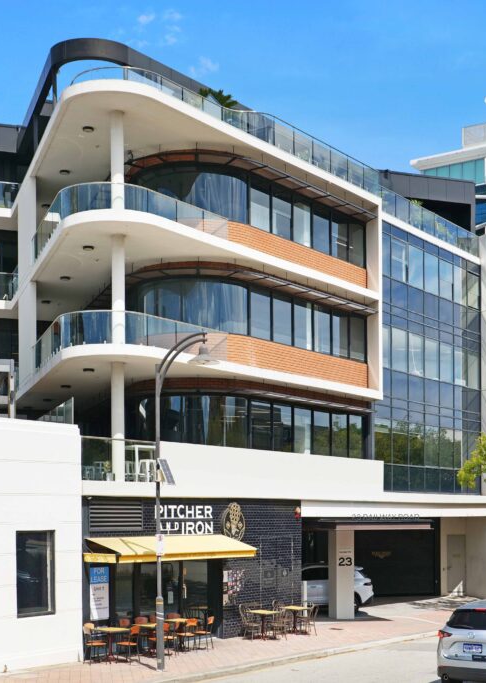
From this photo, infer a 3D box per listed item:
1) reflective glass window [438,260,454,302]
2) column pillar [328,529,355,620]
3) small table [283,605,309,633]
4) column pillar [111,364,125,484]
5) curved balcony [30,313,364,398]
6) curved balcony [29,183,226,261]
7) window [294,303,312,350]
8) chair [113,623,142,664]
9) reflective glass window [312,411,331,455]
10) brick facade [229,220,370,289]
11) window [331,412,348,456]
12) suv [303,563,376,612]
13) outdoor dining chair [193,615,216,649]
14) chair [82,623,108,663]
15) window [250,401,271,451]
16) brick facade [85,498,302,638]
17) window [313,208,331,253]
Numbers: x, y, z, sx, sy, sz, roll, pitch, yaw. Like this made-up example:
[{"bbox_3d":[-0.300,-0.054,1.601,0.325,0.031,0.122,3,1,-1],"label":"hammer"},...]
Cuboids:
[{"bbox_3d":[8.475,-2.494,41.494,0.100,1.471,1.437,-3,-4,38],"label":"reflective glass window"},{"bbox_3d":[3.380,7.920,33.970,0.650,3.030,0.680,1,-6,-17],"label":"column pillar"},{"bbox_3d":[1.545,8.211,29.300,0.660,0.740,0.660,-6,-10,38],"label":"small table"},{"bbox_3d":[-3.401,2.221,27.200,0.370,3.330,0.370,0,-3,0],"label":"column pillar"},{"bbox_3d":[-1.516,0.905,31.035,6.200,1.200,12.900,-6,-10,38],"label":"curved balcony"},{"bbox_3d":[-3.675,-3.302,28.033,6.266,1.350,4.529,-1,-3,8],"label":"curved balcony"},{"bbox_3d":[1.864,-0.470,31.190,0.100,1.380,0.980,-6,-10,38],"label":"window"},{"bbox_3d":[-2.783,7.377,24.200,0.520,0.860,0.460,-1,-3,21],"label":"chair"},{"bbox_3d":[2.611,3.024,32.900,0.120,1.480,1.100,-3,-4,39],"label":"reflective glass window"},{"bbox_3d":[1.918,-2.717,32.486,0.200,0.780,8.002,-5,-7,38],"label":"brick facade"},{"bbox_3d":[3.377,3.243,34.629,0.100,1.478,1.042,-3,-4,38],"label":"window"},{"bbox_3d":[2.670,9.277,37.700,4.500,1.660,1.850,0,-5,7],"label":"suv"},{"bbox_3d":[-0.990,7.495,25.600,0.500,0.860,0.460,5,-10,-34],"label":"outdoor dining chair"},{"bbox_3d":[-3.341,6.801,22.400,0.520,0.880,0.460,6,-10,-37],"label":"chair"},{"bbox_3d":[0.513,2.611,30.758,0.100,1.435,1.159,-5,-7,38],"label":"window"},{"bbox_3d":[-1.094,6.495,28.444,0.400,4.100,9.313,-6,-10,38],"label":"brick facade"},{"bbox_3d":[2.561,-3.575,32.066,0.100,1.260,1.036,-6,-10,38],"label":"window"}]

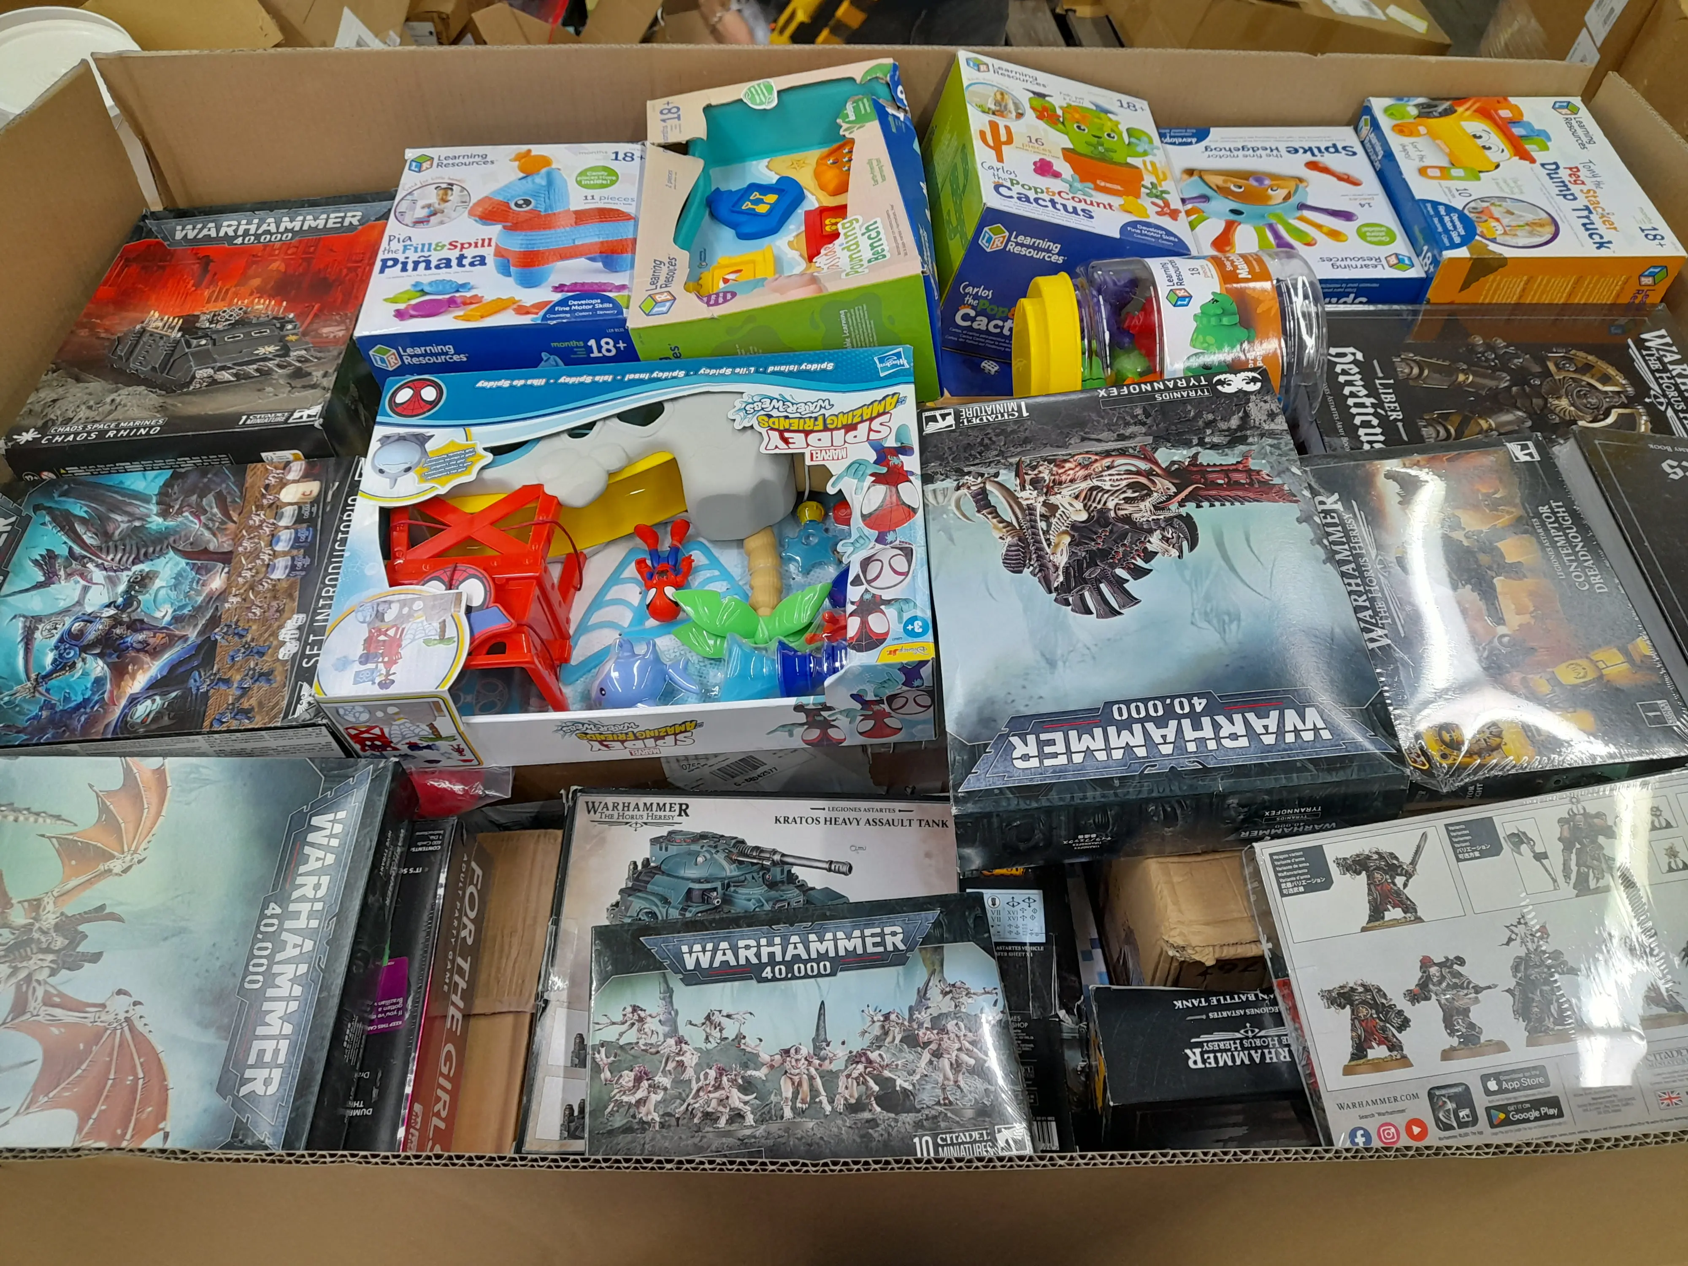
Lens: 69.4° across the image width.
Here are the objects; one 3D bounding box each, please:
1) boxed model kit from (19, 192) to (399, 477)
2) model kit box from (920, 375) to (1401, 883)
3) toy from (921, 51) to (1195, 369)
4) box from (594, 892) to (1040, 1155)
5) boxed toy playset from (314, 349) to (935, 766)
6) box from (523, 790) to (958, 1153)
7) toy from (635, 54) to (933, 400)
[{"bbox_3d":[-0.463,-0.226,0.932,0.210,0.055,0.303,-5,49,-1],"label":"boxed model kit"},{"bbox_3d":[0.158,-0.023,0.679,0.210,0.047,0.303,-6,48,7],"label":"model kit box"},{"bbox_3d":[0.148,-0.315,0.930,0.156,0.124,0.187,8,54,-15],"label":"toy"},{"bbox_3d":[-0.023,0.229,0.666,0.223,0.040,0.148,-4,54,-4],"label":"box"},{"bbox_3d":[-0.125,-0.052,0.785,0.351,0.090,0.247,-3,57,2],"label":"boxed toy playset"},{"bbox_3d":[-0.032,0.208,0.733,0.287,0.062,0.220,1,55,-2],"label":"box"},{"bbox_3d":[-0.043,-0.291,0.915,0.194,0.111,0.265,-8,54,6],"label":"toy"}]

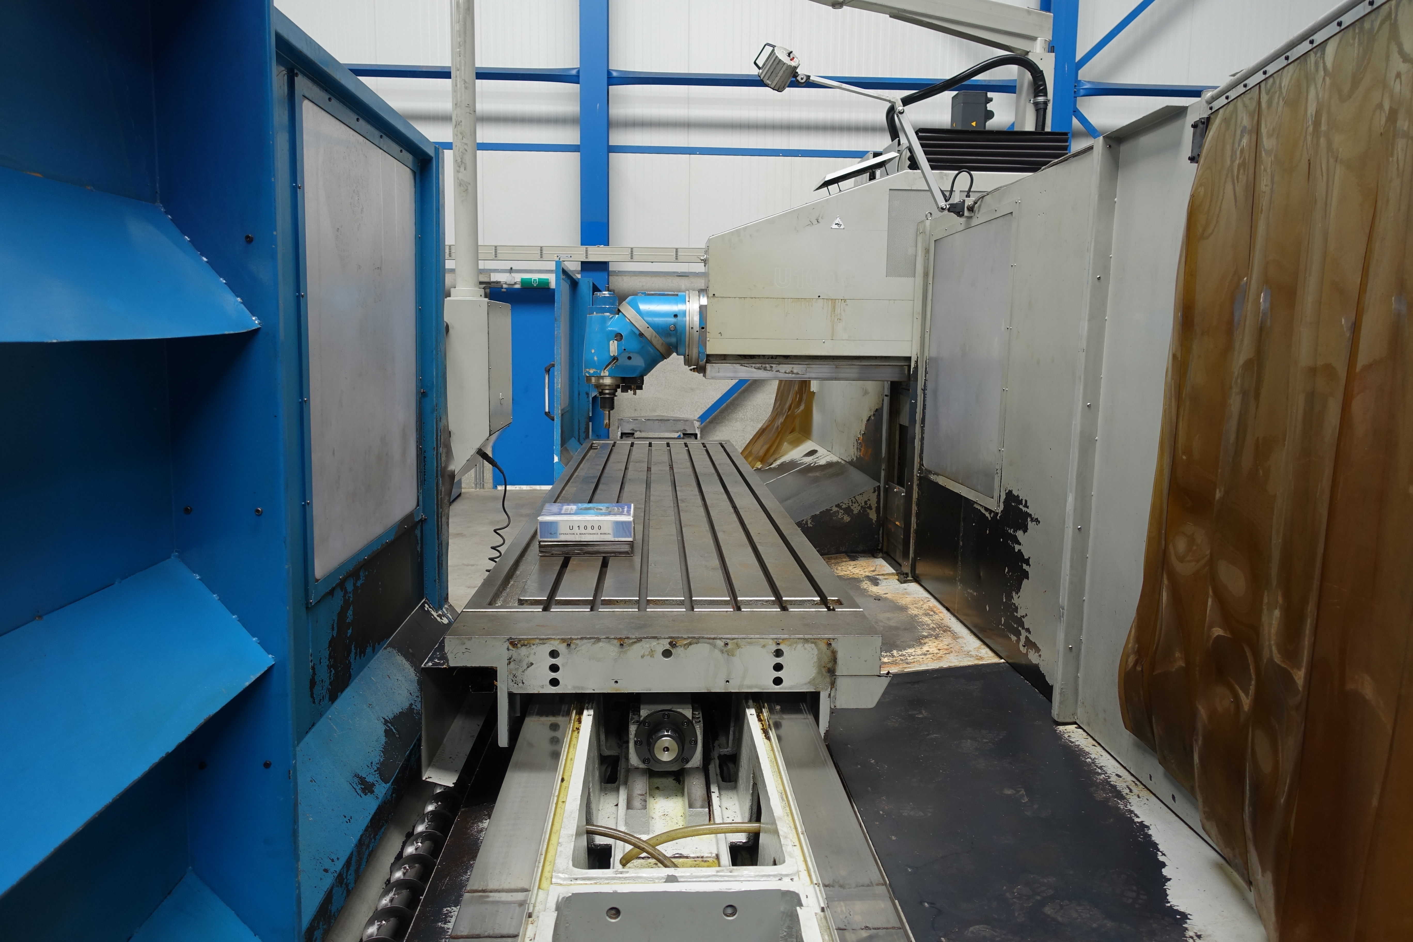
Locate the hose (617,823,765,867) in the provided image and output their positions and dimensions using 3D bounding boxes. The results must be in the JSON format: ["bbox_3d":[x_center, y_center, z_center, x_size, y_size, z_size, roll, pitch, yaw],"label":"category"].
[{"bbox_3d":[-0.035,0.765,1.928,0.279,0.126,0.090,1,8,-3],"label":"hose"}]

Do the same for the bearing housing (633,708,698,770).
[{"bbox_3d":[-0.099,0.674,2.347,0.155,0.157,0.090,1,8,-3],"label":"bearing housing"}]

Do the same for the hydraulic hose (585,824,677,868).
[{"bbox_3d":[-0.150,0.770,1.922,0.198,0.117,0.090,1,8,-3],"label":"hydraulic hose"}]

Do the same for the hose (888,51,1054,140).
[{"bbox_3d":[1.333,-1.877,4.793,0.830,0.472,0.200,1,8,-3],"label":"hose"}]

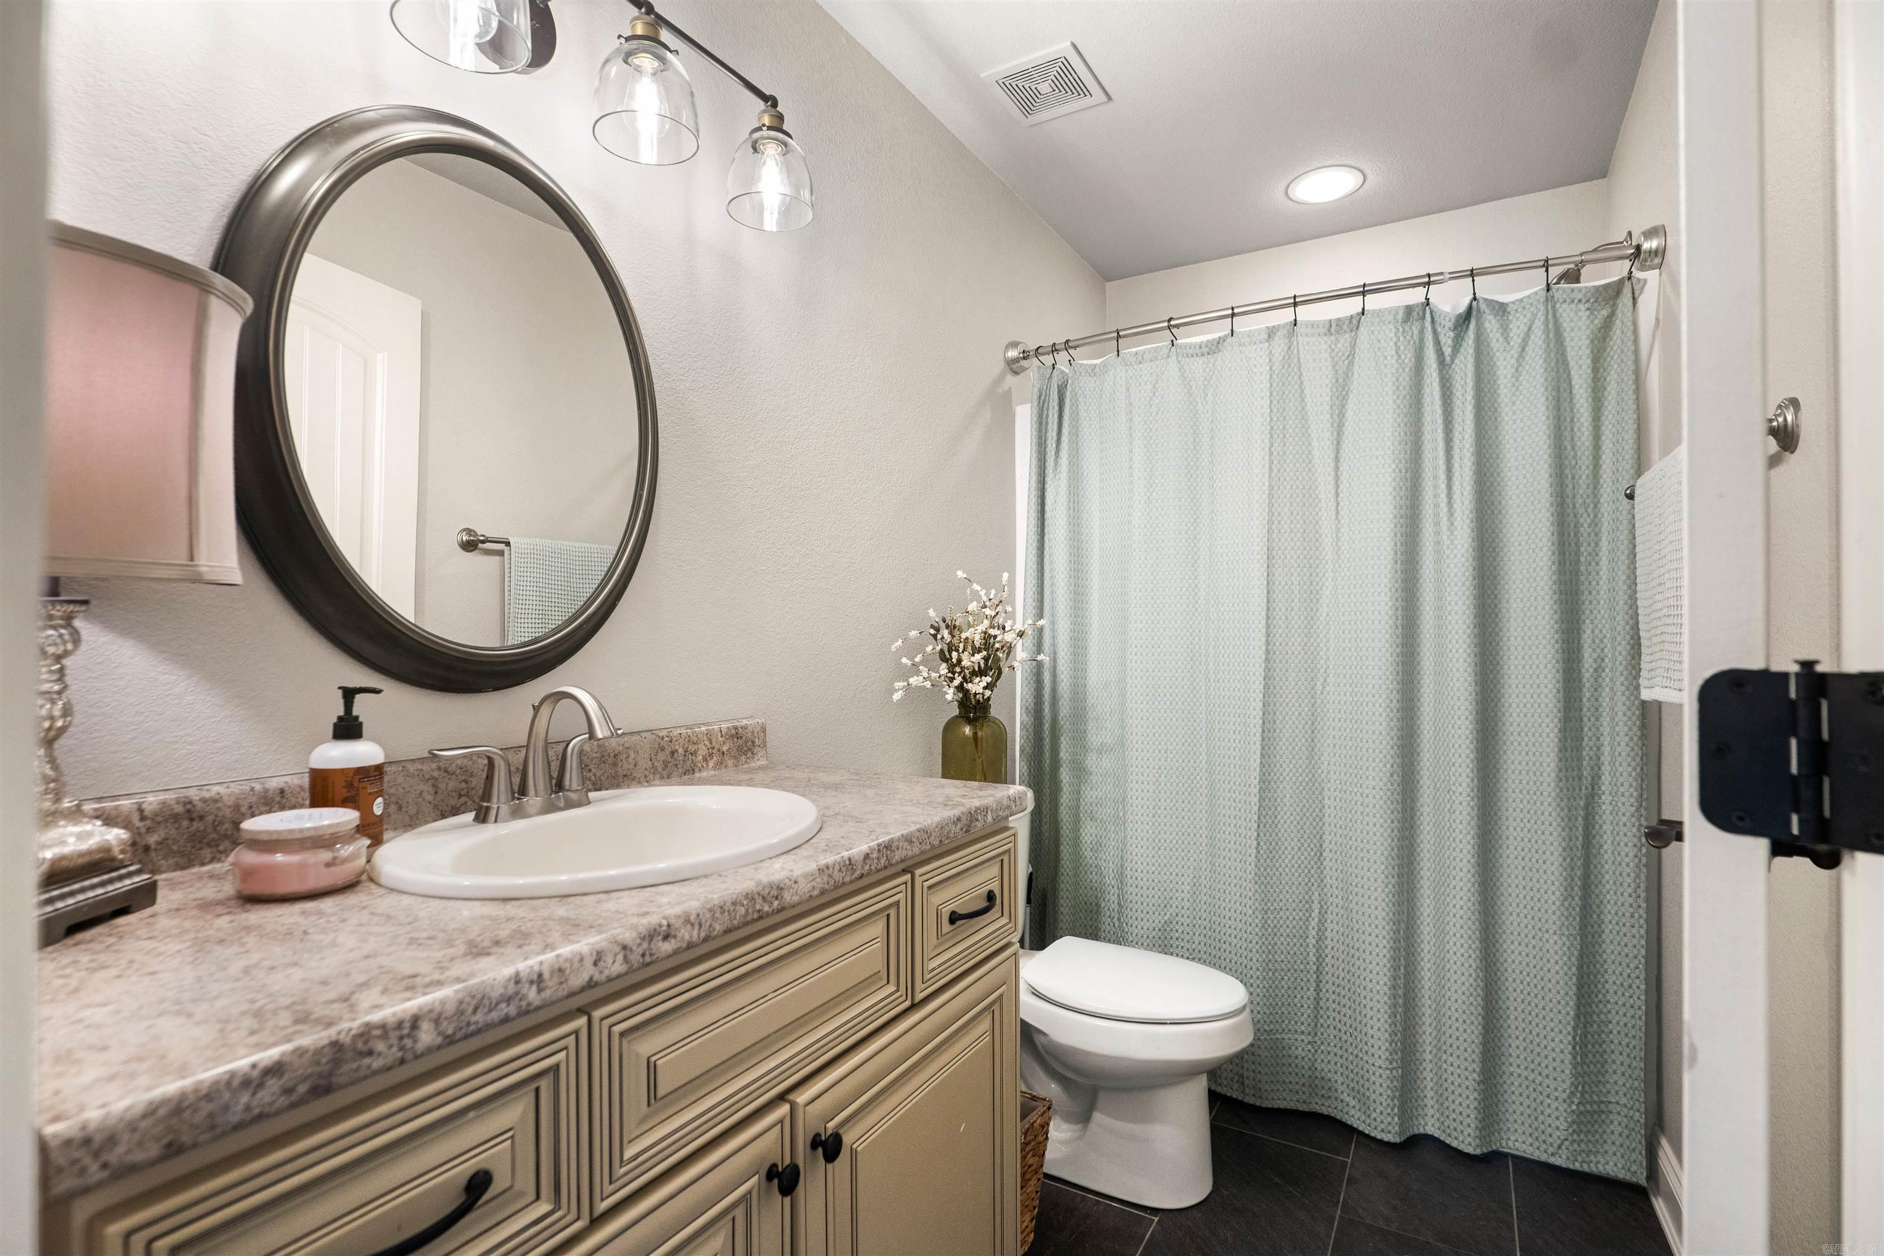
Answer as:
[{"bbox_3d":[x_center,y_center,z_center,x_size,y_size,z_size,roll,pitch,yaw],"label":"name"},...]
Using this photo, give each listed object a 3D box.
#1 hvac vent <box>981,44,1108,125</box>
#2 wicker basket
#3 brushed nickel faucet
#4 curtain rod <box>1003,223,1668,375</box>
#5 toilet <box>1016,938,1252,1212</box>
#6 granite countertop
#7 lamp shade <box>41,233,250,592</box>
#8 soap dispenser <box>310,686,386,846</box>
[{"bbox_3d":[0.265,-1.344,2.096,0.250,0.022,0.245,0,0,32],"label":"hvac vent"},{"bbox_3d":[0.057,1.008,1.556,0.240,0.255,0.170,0,0,32],"label":"wicker basket"},{"bbox_3d":[-0.522,0.170,1.158,0.180,0.178,0.280,0,0,32],"label":"brushed nickel faucet"},{"bbox_3d":[0.893,-0.828,2.215,1.570,0.095,0.110,0,0,30],"label":"curtain rod"},{"bbox_3d":[0.268,0.764,1.847,0.800,0.745,0.440,0,0,32],"label":"toilet"},{"bbox_3d":[-0.408,0.289,1.077,0.568,0.043,1.145,0,0,32],"label":"granite countertop"},{"bbox_3d":[-0.778,-0.178,0.739,0.265,0.275,0.265,0,0,32],"label":"lamp shade"},{"bbox_3d":[-0.709,0.168,1.015,0.080,0.197,0.070,0,0,-20],"label":"soap dispenser"}]

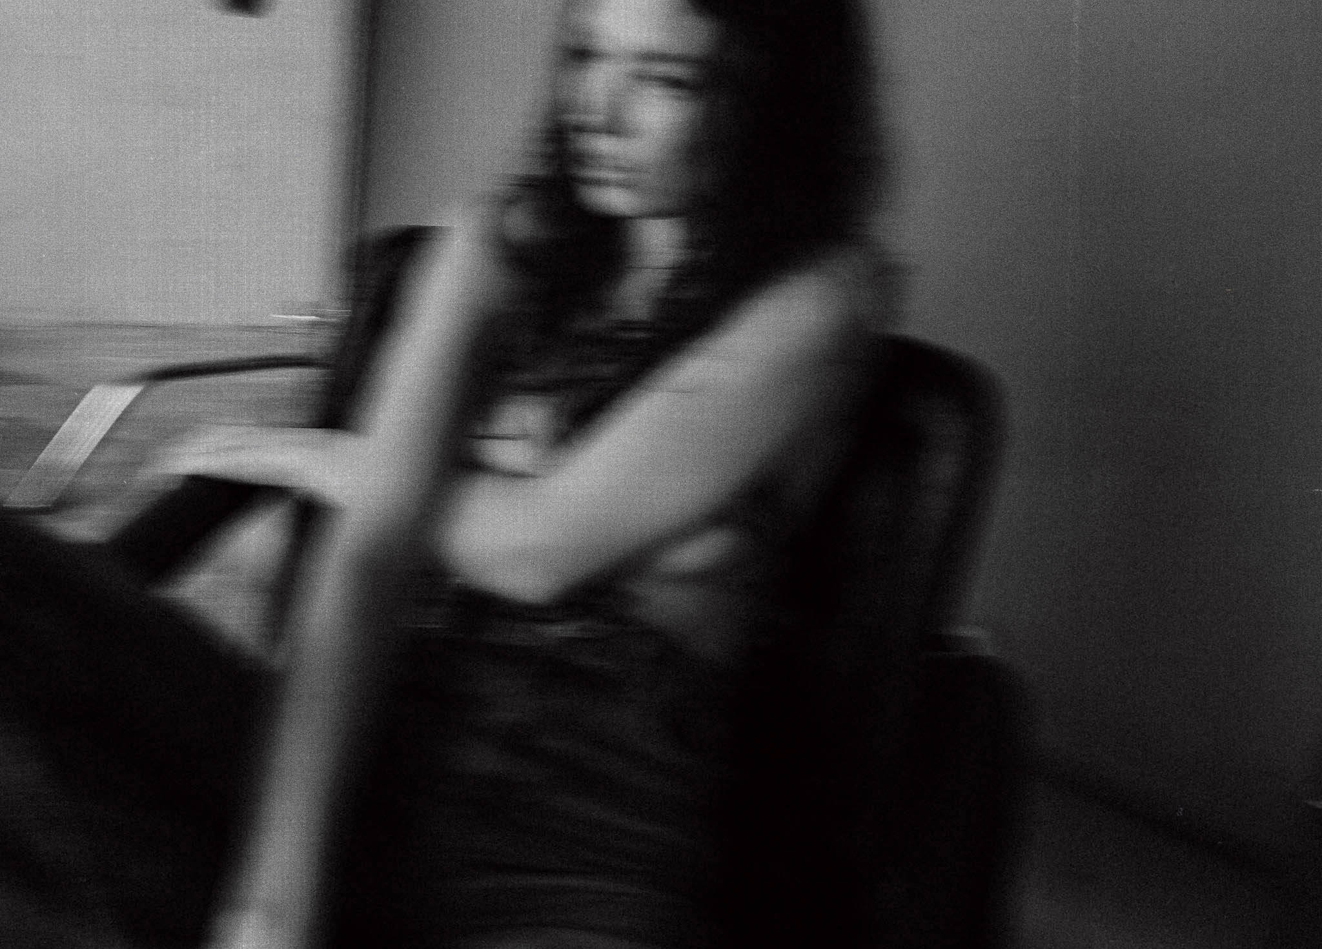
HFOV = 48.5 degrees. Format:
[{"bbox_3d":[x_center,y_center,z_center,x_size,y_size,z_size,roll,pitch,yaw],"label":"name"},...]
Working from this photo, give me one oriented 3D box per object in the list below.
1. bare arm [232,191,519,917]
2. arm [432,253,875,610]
[{"bbox_3d":[-0.209,0.054,1.102,0.100,0.581,0.115,9,-20,14],"label":"bare arm"},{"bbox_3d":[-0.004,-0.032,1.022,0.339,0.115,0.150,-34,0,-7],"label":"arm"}]

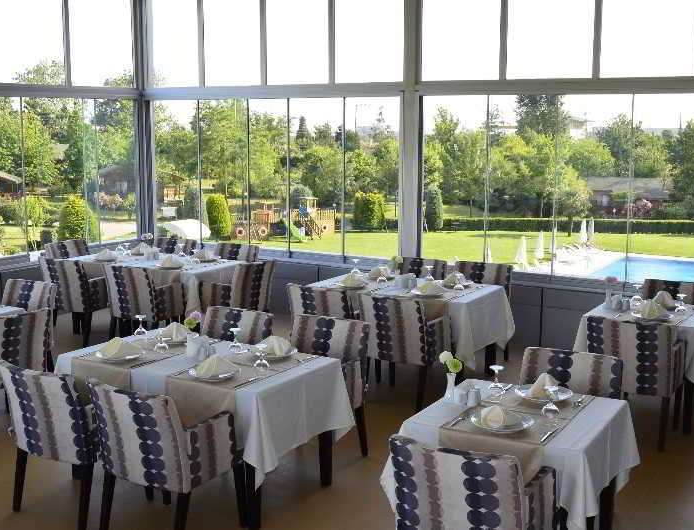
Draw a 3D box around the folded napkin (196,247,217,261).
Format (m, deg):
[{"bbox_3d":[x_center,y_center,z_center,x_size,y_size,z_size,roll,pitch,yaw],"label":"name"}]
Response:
[{"bbox_3d":[-1.389,-0.108,8.545,0.200,0.100,0.160,5,10,30],"label":"folded napkin"}]

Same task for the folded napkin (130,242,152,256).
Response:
[{"bbox_3d":[-2.112,-0.163,8.898,0.190,0.110,0.145,6,11,31],"label":"folded napkin"}]

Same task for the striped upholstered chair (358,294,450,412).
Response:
[{"bbox_3d":[0.458,0.606,6.675,0.550,0.840,0.600,5,10,30],"label":"striped upholstered chair"}]

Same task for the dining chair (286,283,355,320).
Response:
[{"bbox_3d":[-0.101,0.545,7.081,0.550,0.840,0.600,5,10,30],"label":"dining chair"}]

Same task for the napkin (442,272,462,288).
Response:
[{"bbox_3d":[0.883,0.117,7.158,0.200,0.100,0.160,5,10,30],"label":"napkin"}]

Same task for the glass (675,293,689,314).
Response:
[{"bbox_3d":[2.391,0.289,6.148,0.080,0.160,0.080,6,11,31],"label":"glass"}]

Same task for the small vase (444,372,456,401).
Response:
[{"bbox_3d":[0.507,0.598,4.240,0.060,0.148,0.060,0,9,0],"label":"small vase"}]

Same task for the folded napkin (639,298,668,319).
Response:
[{"bbox_3d":[2.133,0.300,6.027,0.175,0.105,0.140,5,10,30],"label":"folded napkin"}]

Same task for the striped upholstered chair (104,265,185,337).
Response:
[{"bbox_3d":[-1.859,0.382,8.163,0.560,0.840,0.600,5,10,30],"label":"striped upholstered chair"}]

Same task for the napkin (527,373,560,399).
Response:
[{"bbox_3d":[0.974,0.580,4.260,0.160,0.110,0.140,5,10,30],"label":"napkin"}]

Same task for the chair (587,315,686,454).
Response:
[{"bbox_3d":[1.972,0.740,5.945,0.570,0.860,0.570,6,11,31],"label":"chair"}]

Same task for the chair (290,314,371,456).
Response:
[{"bbox_3d":[-0.223,0.811,5.324,0.550,0.870,0.610,5,10,30],"label":"chair"}]

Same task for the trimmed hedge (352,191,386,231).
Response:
[{"bbox_3d":[1.616,-4.058,65.000,2.500,3.000,2.400,0,9,0],"label":"trimmed hedge"}]

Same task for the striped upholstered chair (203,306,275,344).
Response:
[{"bbox_3d":[-0.855,0.774,5.559,0.550,0.870,0.610,5,10,30],"label":"striped upholstered chair"}]

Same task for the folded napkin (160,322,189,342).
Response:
[{"bbox_3d":[-1.062,0.410,5.379,0.180,0.110,0.140,6,11,31],"label":"folded napkin"}]

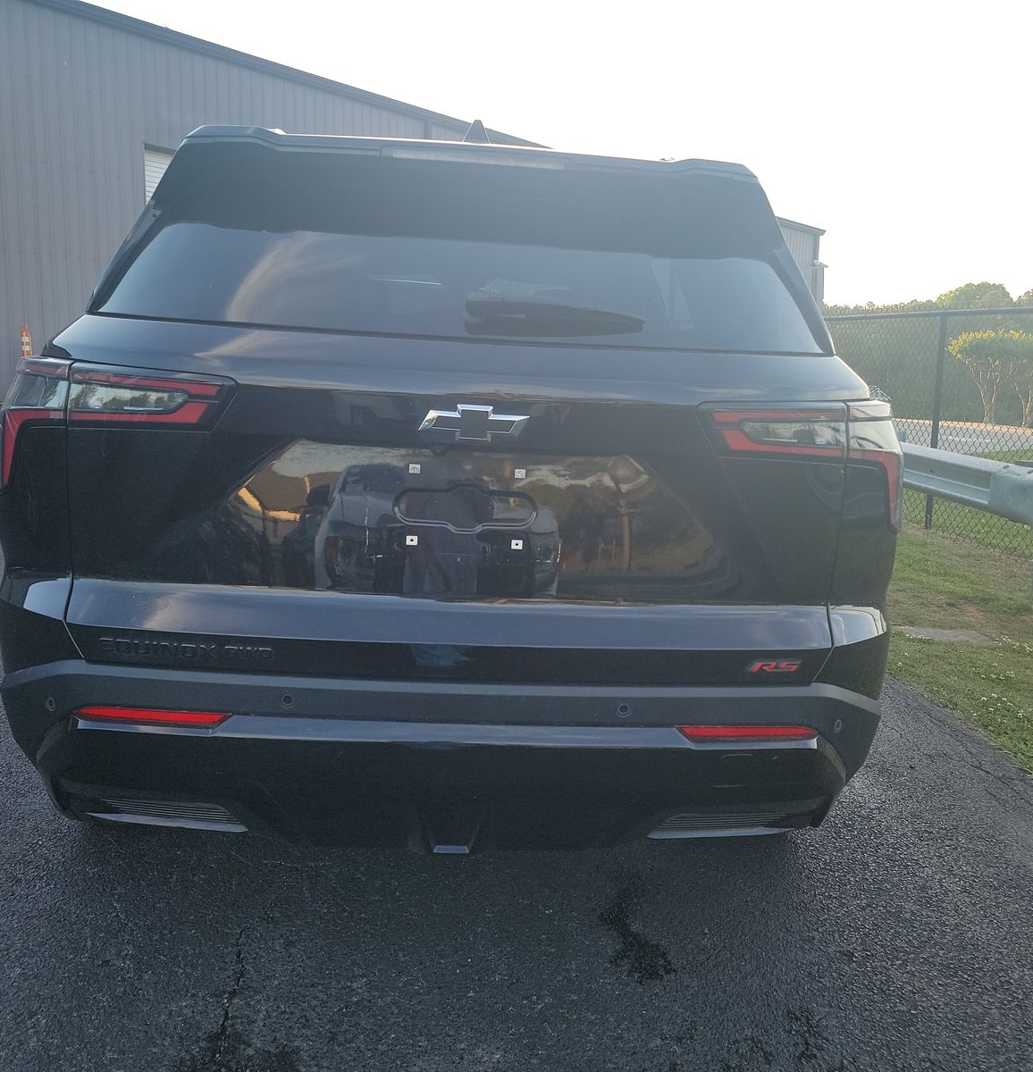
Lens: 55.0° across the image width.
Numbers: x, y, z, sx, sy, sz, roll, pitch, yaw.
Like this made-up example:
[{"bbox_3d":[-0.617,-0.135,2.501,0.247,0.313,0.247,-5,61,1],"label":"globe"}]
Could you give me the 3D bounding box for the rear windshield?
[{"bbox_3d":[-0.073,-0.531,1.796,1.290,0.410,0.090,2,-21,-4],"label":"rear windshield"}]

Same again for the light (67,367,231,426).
[{"bbox_3d":[-0.606,-0.224,1.630,0.255,0.110,0.080,3,8,2],"label":"light"}]

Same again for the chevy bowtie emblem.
[{"bbox_3d":[-0.068,-0.183,1.612,0.181,0.062,0.018,2,8,-4],"label":"chevy bowtie emblem"}]

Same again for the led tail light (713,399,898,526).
[{"bbox_3d":[0.532,-0.127,1.792,0.440,0.245,0.180,1,8,-13],"label":"led tail light"}]

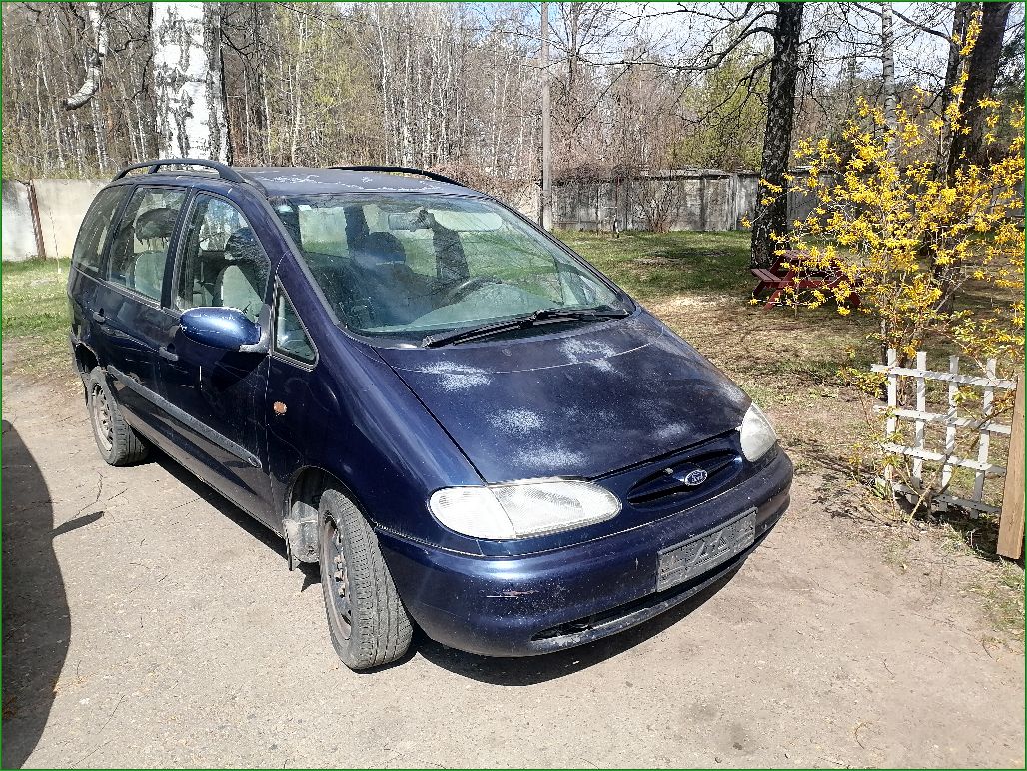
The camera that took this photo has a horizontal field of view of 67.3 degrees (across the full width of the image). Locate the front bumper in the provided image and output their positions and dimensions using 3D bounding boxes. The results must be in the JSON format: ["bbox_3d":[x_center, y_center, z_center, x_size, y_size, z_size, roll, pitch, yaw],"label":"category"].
[{"bbox_3d":[0.461,0.514,2.672,1.800,0.400,0.570,-11,17,-40],"label":"front bumper"}]

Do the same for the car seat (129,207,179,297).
[{"bbox_3d":[-1.835,-0.425,4.317,0.480,1.090,0.680,-11,17,-40],"label":"car seat"}]

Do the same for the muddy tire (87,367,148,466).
[{"bbox_3d":[-2.393,0.186,4.715,0.200,0.625,0.625,-11,17,-40],"label":"muddy tire"}]

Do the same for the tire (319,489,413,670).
[{"bbox_3d":[-0.512,0.636,2.642,0.200,0.625,0.625,-6,14,-25],"label":"tire"}]

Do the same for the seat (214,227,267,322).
[{"bbox_3d":[-1.176,-0.249,3.736,0.520,1.060,0.720,-11,17,-40],"label":"seat"}]

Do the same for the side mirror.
[{"bbox_3d":[-0.996,-0.195,2.666,0.260,0.175,0.150,-11,17,-40],"label":"side mirror"}]

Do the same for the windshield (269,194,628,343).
[{"bbox_3d":[-0.234,-0.518,3.233,1.480,0.140,1.040,-11,49,-40],"label":"windshield"}]

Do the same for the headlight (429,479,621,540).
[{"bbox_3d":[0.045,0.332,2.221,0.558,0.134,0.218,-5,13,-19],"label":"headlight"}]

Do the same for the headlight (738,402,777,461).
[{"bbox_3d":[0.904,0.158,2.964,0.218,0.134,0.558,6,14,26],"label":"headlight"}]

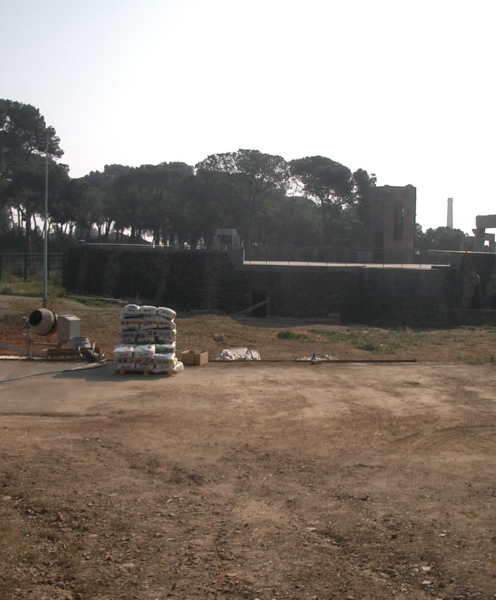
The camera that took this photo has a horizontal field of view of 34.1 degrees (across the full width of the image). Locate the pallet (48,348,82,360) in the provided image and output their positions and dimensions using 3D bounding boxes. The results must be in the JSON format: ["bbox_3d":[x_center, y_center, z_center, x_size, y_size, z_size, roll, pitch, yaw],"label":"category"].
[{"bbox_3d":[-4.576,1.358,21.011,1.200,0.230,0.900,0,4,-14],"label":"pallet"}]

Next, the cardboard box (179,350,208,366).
[{"bbox_3d":[-1.321,1.451,20.127,0.490,0.280,0.500,2,4,16],"label":"cardboard box"}]

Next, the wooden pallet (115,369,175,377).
[{"bbox_3d":[-2.292,1.602,18.411,1.200,0.145,1.000,1,3,-3],"label":"wooden pallet"}]

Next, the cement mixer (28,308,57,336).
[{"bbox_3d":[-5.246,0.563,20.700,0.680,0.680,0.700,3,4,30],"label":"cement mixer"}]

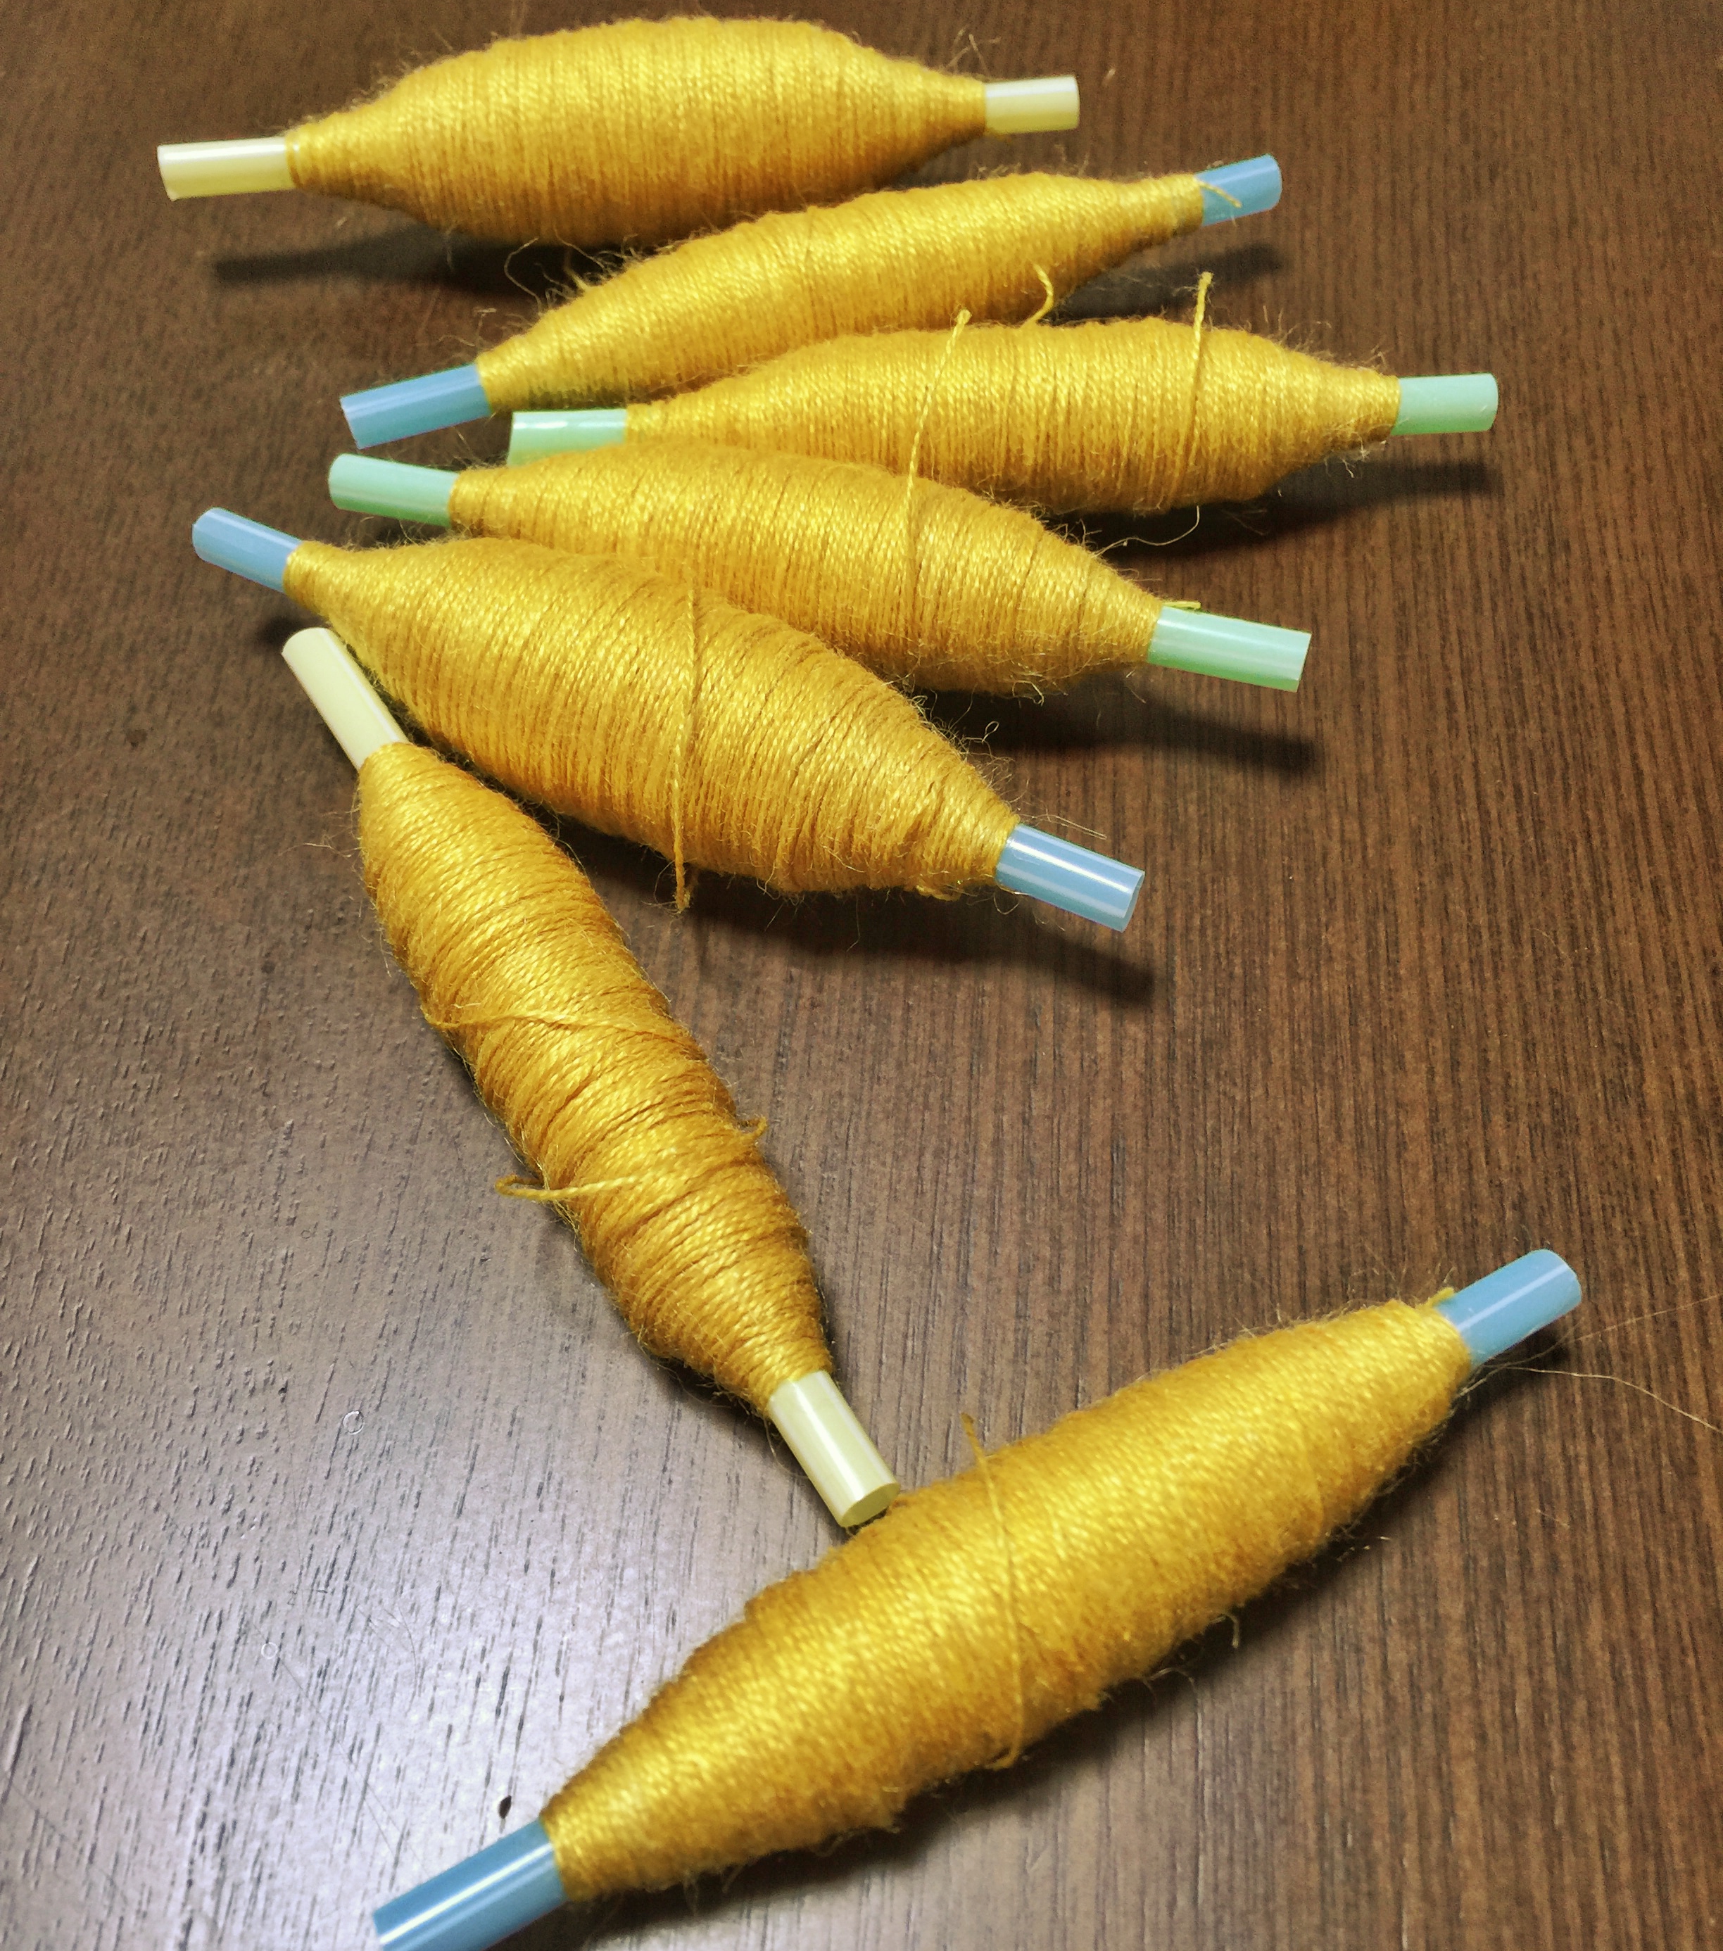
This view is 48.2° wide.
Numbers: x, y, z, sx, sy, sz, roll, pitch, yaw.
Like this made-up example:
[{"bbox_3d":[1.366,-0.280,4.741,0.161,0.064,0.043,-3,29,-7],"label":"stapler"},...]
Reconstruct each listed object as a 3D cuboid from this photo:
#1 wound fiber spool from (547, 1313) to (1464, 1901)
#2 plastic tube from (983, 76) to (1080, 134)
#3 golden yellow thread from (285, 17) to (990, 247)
[{"bbox_3d":[0.015,0.053,0.168,0.091,0.021,0.021,-26,64,-12],"label":"wound fiber spool"},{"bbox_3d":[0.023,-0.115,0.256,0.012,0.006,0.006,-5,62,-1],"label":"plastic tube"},{"bbox_3d":[-0.027,-0.103,0.236,0.085,0.023,0.023,-4,63,0],"label":"golden yellow thread"}]

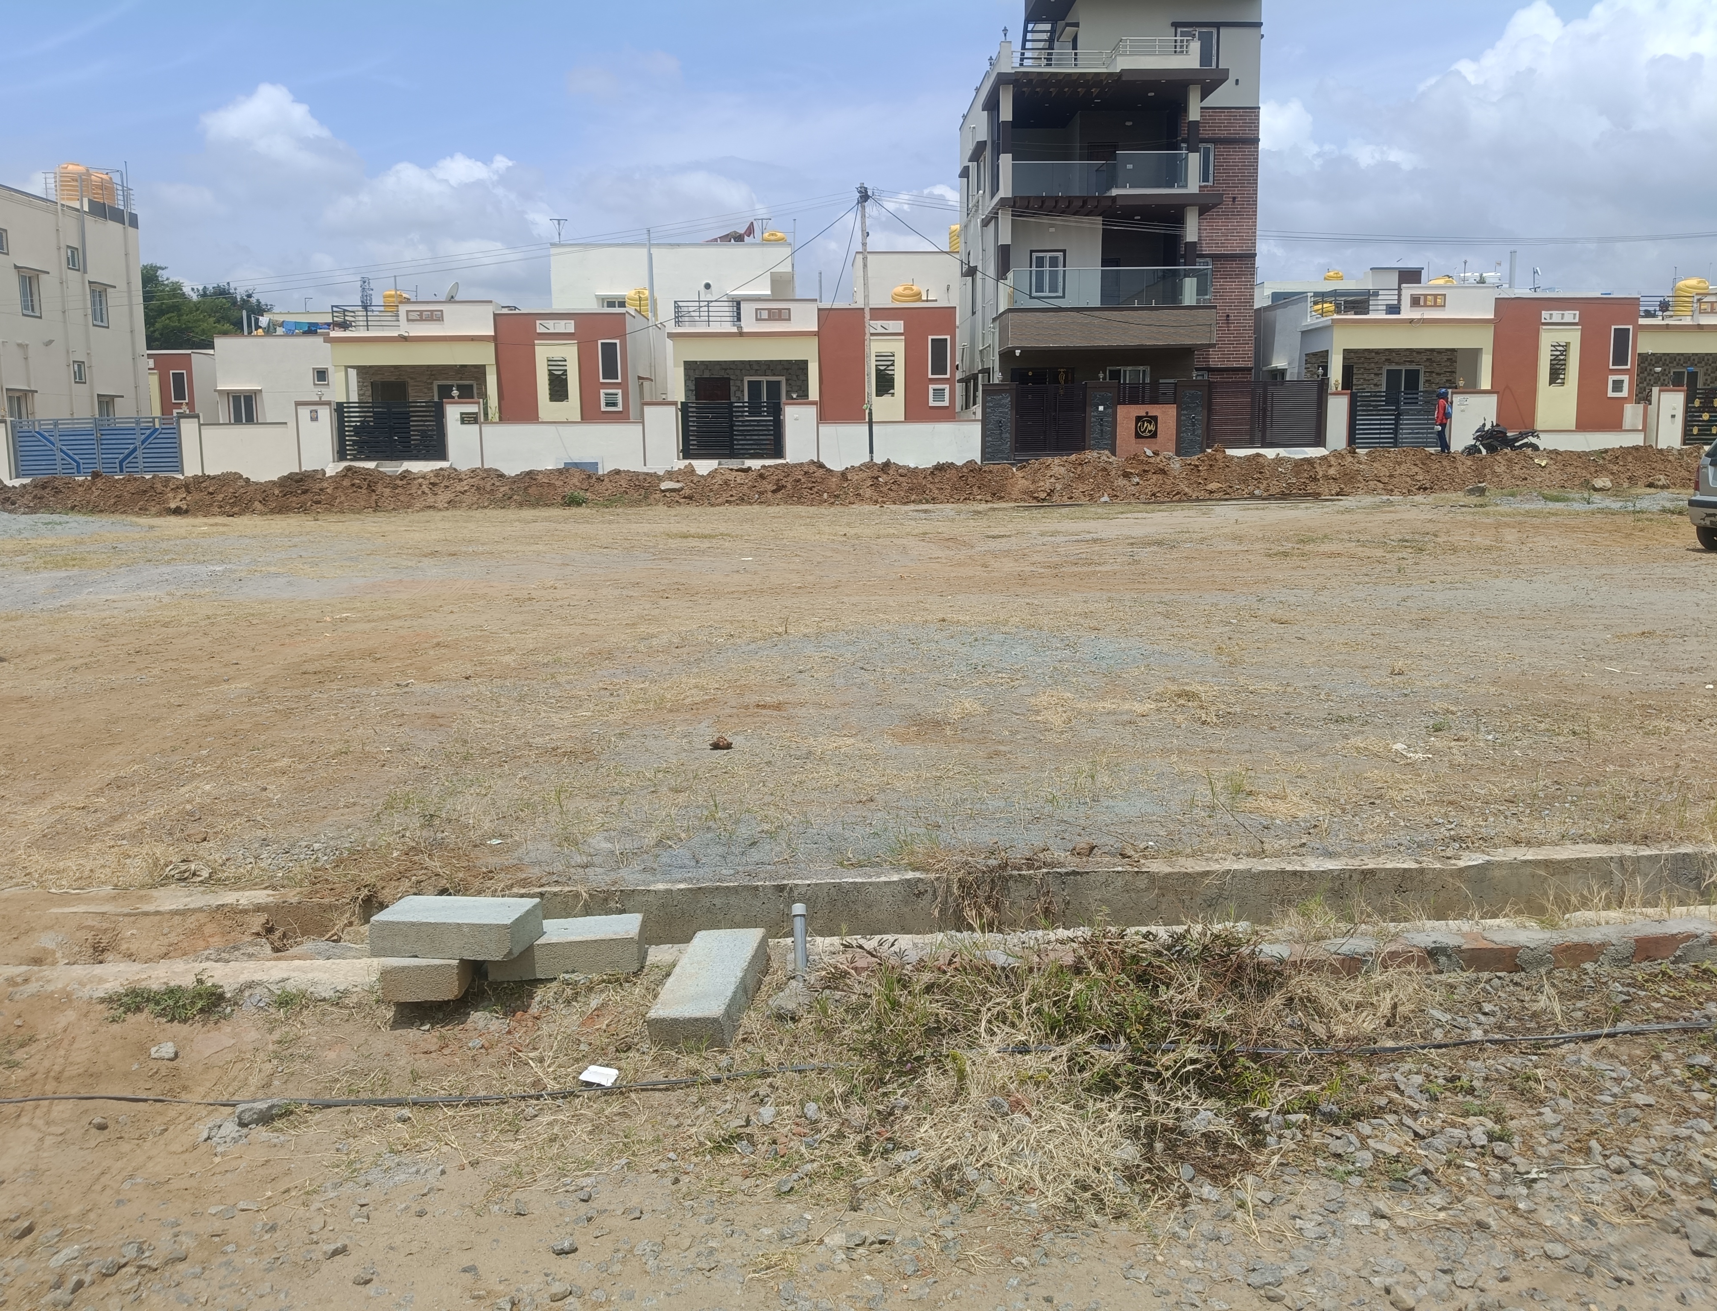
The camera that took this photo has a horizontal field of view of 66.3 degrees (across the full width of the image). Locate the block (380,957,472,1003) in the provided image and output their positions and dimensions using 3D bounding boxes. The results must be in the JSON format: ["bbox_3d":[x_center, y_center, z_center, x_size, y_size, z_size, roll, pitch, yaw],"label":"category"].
[{"bbox_3d":[-1.167,0.833,3.643,0.200,0.098,0.406,-2,9,-6],"label":"block"}]

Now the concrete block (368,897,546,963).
[{"bbox_3d":[-1.094,0.743,3.591,0.402,0.098,0.202,-1,8,10],"label":"concrete block"}]

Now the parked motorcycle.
[{"bbox_3d":[16.755,-5.646,34.200,2.000,1.100,0.750,-1,8,-2],"label":"parked motorcycle"}]

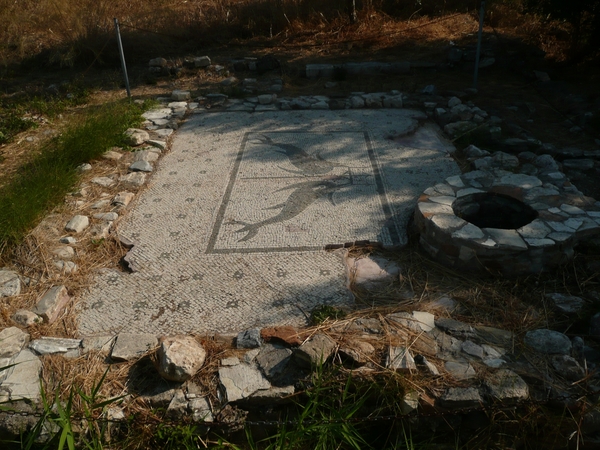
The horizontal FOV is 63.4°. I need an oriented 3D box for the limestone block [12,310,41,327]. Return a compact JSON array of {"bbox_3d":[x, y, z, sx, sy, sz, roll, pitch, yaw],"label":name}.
[{"bbox_3d":[-1.317,0.453,2.346,0.140,0.060,0.085,7,32,15],"label":"limestone block"}]

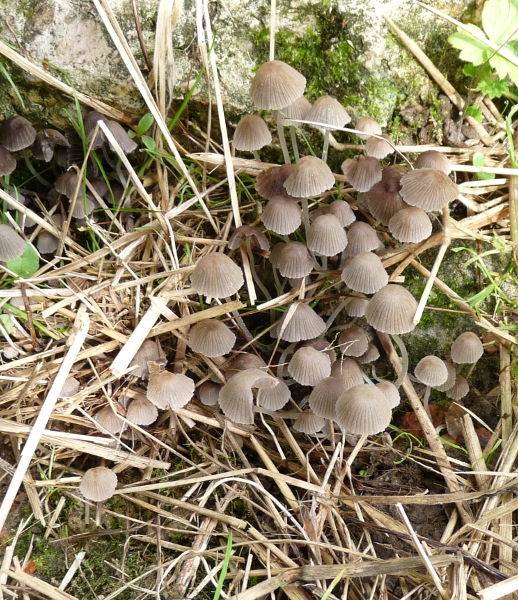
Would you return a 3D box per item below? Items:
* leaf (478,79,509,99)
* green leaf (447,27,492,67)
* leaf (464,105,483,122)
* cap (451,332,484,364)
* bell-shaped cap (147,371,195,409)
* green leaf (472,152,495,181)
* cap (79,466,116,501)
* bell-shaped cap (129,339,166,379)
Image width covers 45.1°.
[{"bbox_3d":[0.154,-0.139,0.410,0.020,0.005,0.015,7,80,13],"label":"leaf"},{"bbox_3d":[0.137,-0.165,0.405,0.027,0.008,0.029,26,86,13],"label":"green leaf"},{"bbox_3d":[0.144,-0.126,0.420,0.013,0.004,0.013,-41,74,0],"label":"leaf"},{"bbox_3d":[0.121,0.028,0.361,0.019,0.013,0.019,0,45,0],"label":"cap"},{"bbox_3d":[-0.044,0.045,0.315,0.024,0.012,0.023,0,50,0],"label":"bell-shaped cap"},{"bbox_3d":[0.144,-0.086,0.400,0.015,0.005,0.021,-8,74,9],"label":"green leaf"},{"bbox_3d":[-0.078,0.090,0.305,0.018,0.010,0.018,0,50,0],"label":"cap"},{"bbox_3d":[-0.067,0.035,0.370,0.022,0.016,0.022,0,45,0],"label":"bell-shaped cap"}]

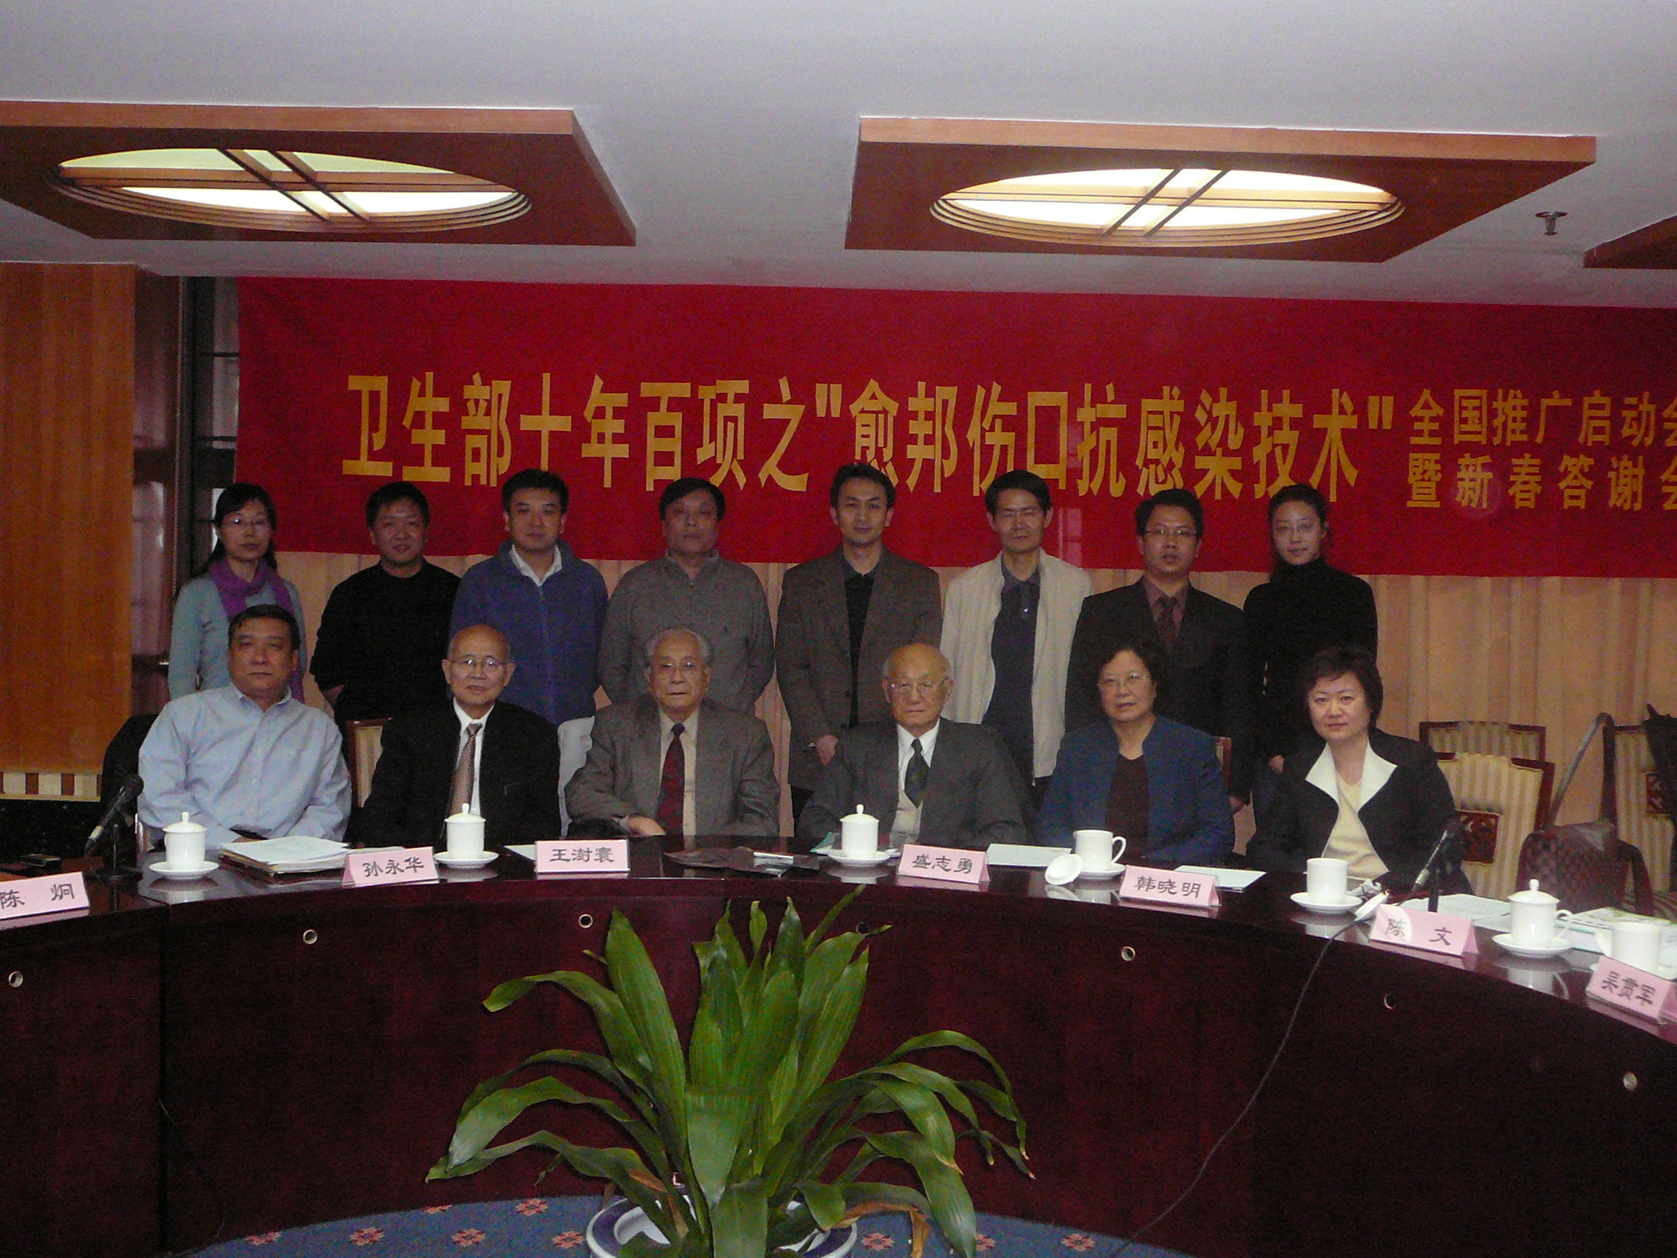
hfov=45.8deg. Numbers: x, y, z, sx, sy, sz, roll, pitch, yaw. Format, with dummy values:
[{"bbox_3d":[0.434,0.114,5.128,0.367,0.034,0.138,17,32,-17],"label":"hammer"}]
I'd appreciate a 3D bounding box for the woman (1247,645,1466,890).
[{"bbox_3d":[1.120,0.680,4.610,0.500,1.250,0.740,3,3,29],"label":"woman"}]

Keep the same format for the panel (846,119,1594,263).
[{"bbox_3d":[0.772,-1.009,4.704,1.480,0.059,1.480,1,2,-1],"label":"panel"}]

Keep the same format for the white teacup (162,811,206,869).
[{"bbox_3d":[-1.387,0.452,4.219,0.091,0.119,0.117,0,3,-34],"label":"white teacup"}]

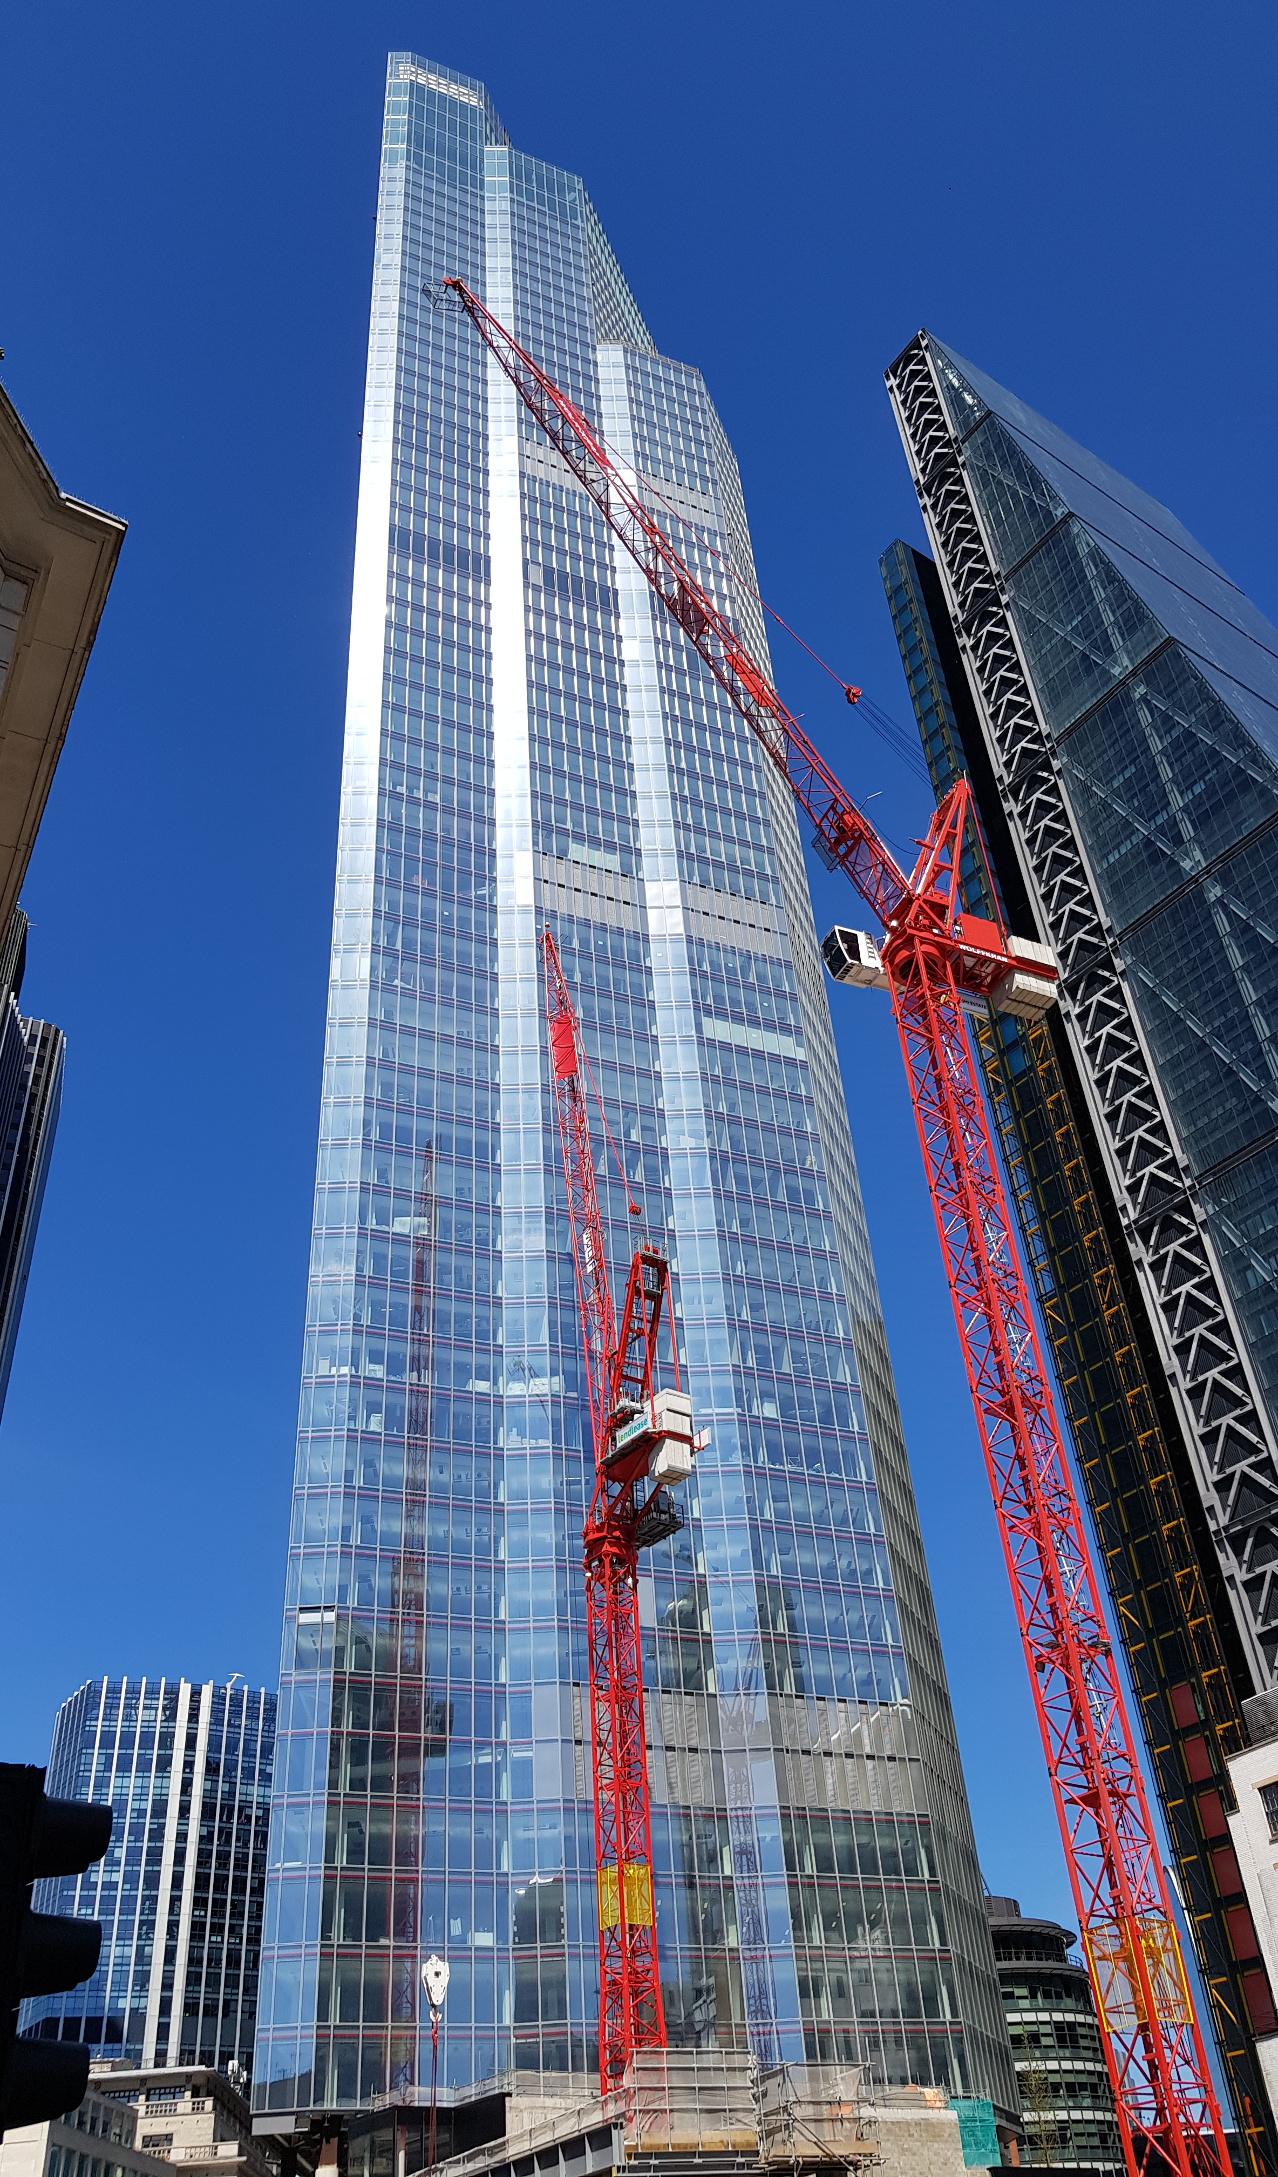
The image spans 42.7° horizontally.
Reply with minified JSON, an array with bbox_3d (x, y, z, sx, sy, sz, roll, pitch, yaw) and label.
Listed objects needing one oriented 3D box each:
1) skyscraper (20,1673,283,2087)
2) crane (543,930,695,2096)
[{"bbox_3d":[-89.005,165.719,292.011,43.000,104.000,46.000,12,-40,-21],"label":"skyscraper"},{"bbox_3d":[-0.658,20.037,96.551,5.200,86.800,11.000,24,-46,-33],"label":"crane"}]

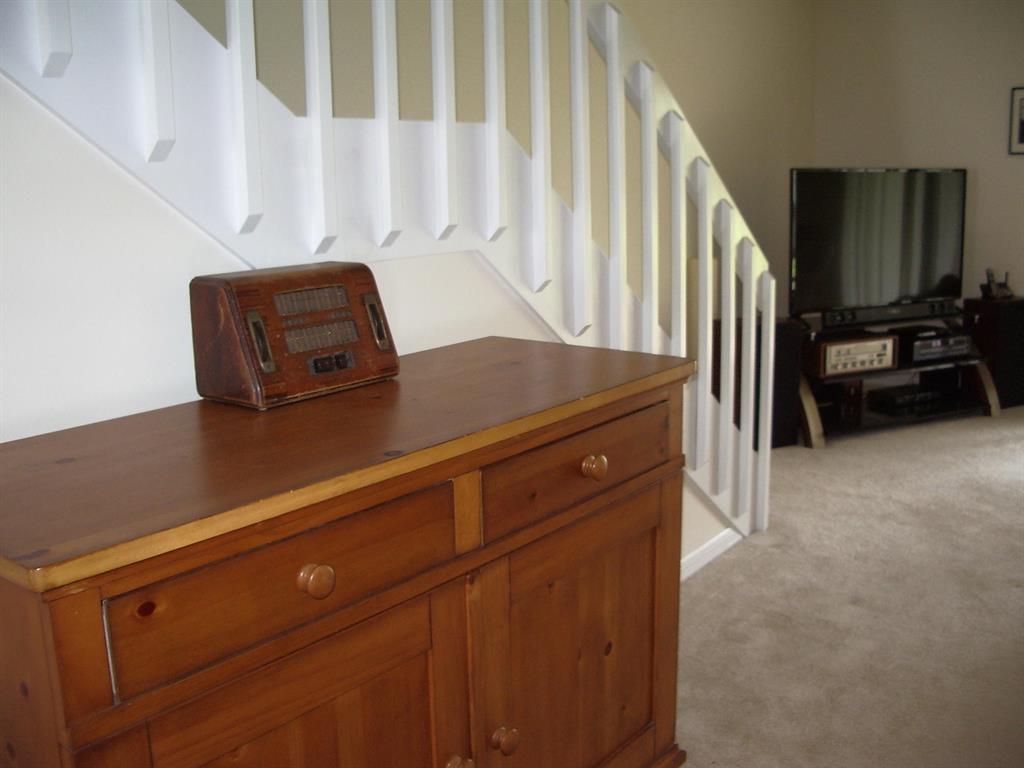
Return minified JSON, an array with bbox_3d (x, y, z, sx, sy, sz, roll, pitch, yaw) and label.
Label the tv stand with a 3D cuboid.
[{"bbox_3d":[1.744,-0.074,4.934,1.160,0.515,0.450,-7,13,-25],"label":"tv stand"}]

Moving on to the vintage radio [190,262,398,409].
[{"bbox_3d":[-0.363,-0.095,1.770,0.160,0.198,0.317,8,15,37],"label":"vintage radio"}]

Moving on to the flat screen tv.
[{"bbox_3d":[1.710,-0.678,4.853,1.075,0.640,0.075,-7,13,-25],"label":"flat screen tv"}]

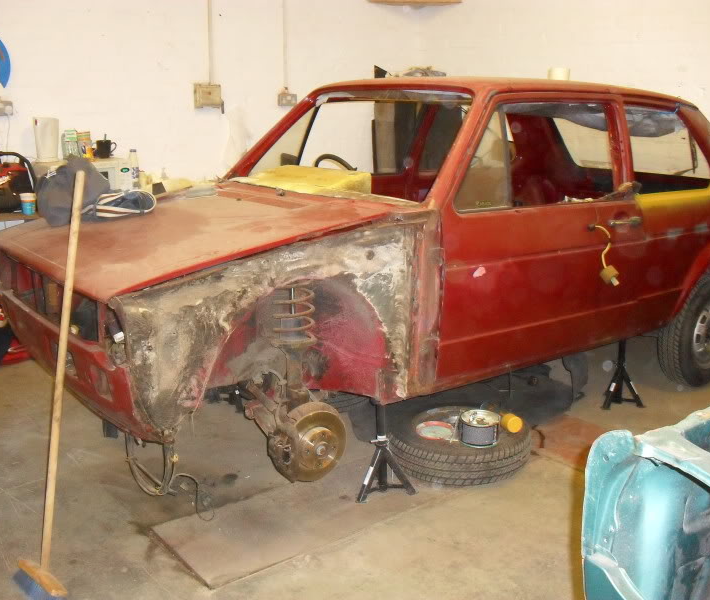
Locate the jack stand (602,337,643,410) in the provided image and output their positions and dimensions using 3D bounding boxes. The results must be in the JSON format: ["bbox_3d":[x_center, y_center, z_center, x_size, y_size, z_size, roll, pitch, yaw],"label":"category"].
[{"bbox_3d":[1.310,0.332,3.908,0.190,0.355,0.175,5,13,18],"label":"jack stand"}]

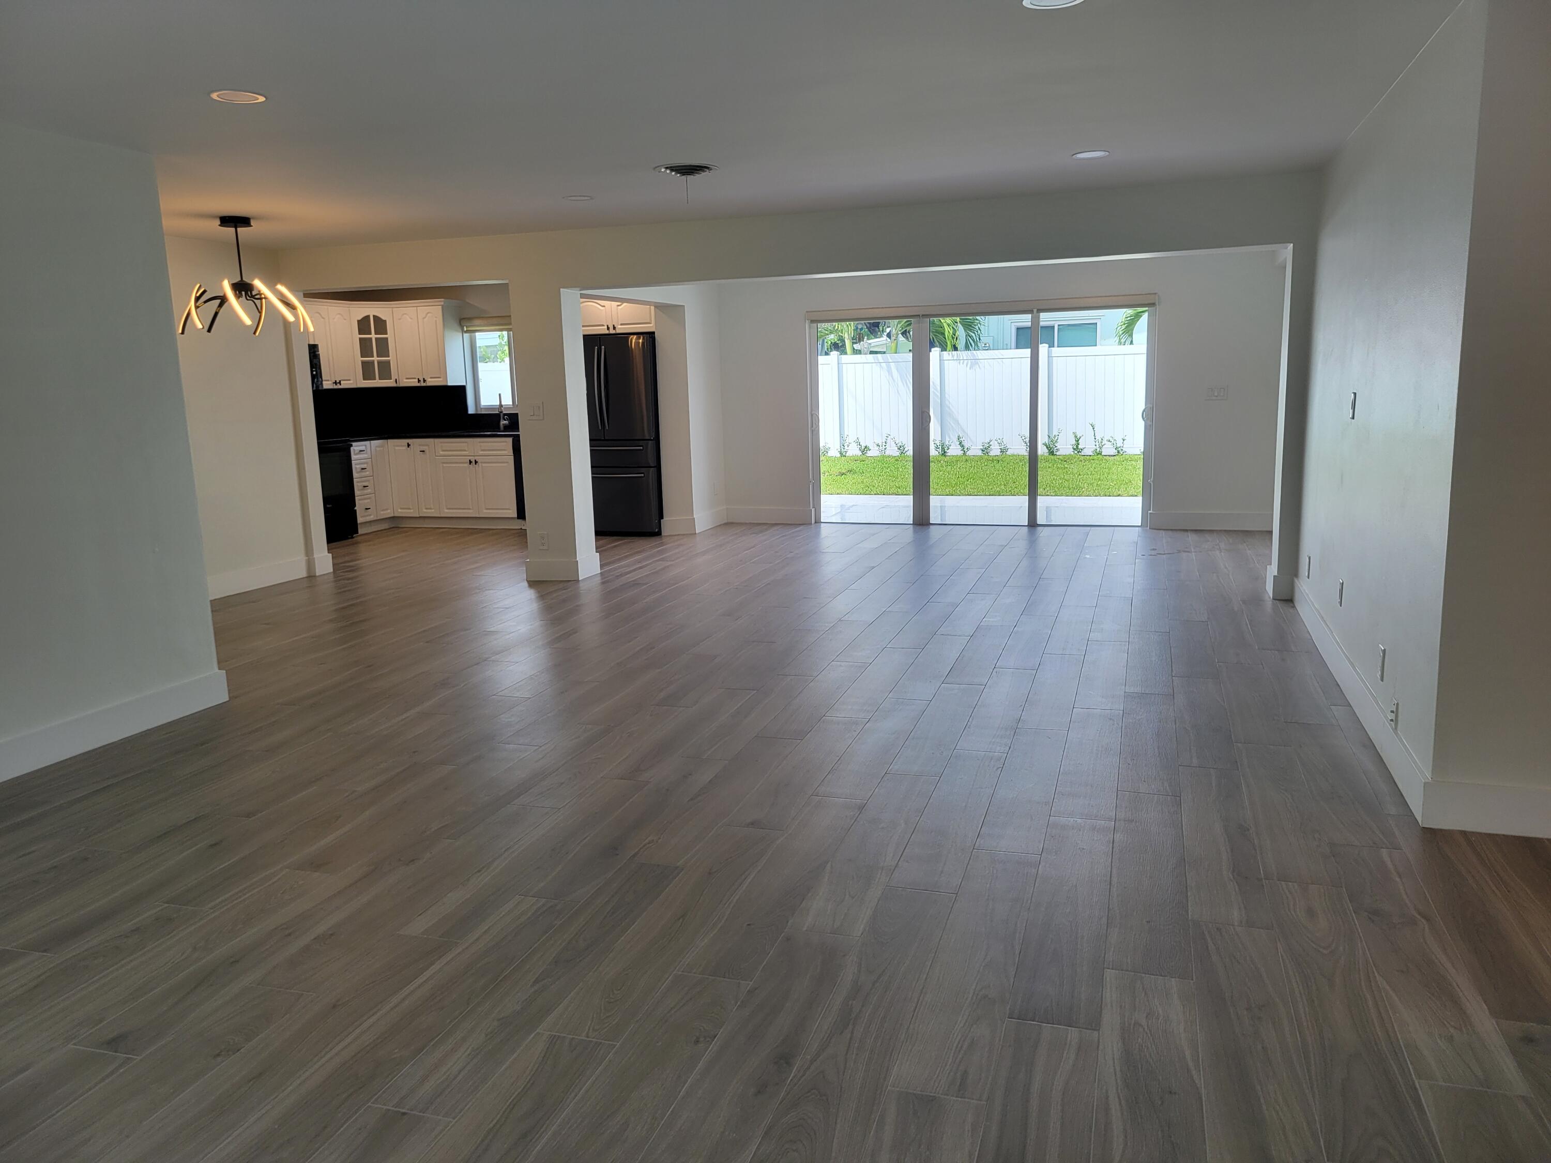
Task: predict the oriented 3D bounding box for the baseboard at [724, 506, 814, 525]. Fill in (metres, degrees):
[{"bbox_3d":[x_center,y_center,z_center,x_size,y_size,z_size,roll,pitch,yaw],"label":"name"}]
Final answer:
[{"bbox_3d":[-0.053,-0.629,11.146,0.903,0.155,0.020,2,11,18],"label":"baseboard"}]

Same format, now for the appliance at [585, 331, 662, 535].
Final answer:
[{"bbox_3d":[-1.392,-1.370,10.862,0.910,1.792,0.867,2,11,18],"label":"appliance"}]

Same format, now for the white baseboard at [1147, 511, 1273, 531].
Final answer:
[{"bbox_3d":[3.782,-0.521,9.917,1.113,0.155,0.020,2,11,18],"label":"white baseboard"}]

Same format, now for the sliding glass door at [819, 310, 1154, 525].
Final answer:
[{"bbox_3d":[1.797,-1.459,10.440,3.006,1.929,0.123,2,11,18],"label":"sliding glass door"}]

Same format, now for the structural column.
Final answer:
[{"bbox_3d":[-1.577,-1.053,8.352,0.412,2.074,0.361,2,11,18],"label":"structural column"}]

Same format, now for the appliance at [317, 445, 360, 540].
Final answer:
[{"bbox_3d":[-4.387,-0.810,10.718,0.679,0.918,0.760,2,11,18],"label":"appliance"}]

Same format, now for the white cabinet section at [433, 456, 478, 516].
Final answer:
[{"bbox_3d":[-3.013,-0.958,11.588,0.425,0.588,0.500,1,11,18],"label":"white cabinet section"}]

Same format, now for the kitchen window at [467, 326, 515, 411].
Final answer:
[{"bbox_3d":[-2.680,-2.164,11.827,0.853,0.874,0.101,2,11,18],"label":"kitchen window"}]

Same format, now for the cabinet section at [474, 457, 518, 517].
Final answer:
[{"bbox_3d":[-2.611,-0.948,11.460,0.418,0.588,0.500,1,11,18],"label":"cabinet section"}]

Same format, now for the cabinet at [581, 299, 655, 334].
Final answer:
[{"bbox_3d":[-1.380,-2.447,10.784,0.910,0.311,0.679,2,11,18],"label":"cabinet"}]

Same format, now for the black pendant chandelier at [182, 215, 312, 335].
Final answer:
[{"bbox_3d":[-3.244,-1.852,7.077,0.744,0.686,0.744,2,11,18],"label":"black pendant chandelier"}]

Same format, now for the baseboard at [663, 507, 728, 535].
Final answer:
[{"bbox_3d":[-0.754,-0.577,10.971,0.340,0.155,0.795,2,11,18],"label":"baseboard"}]

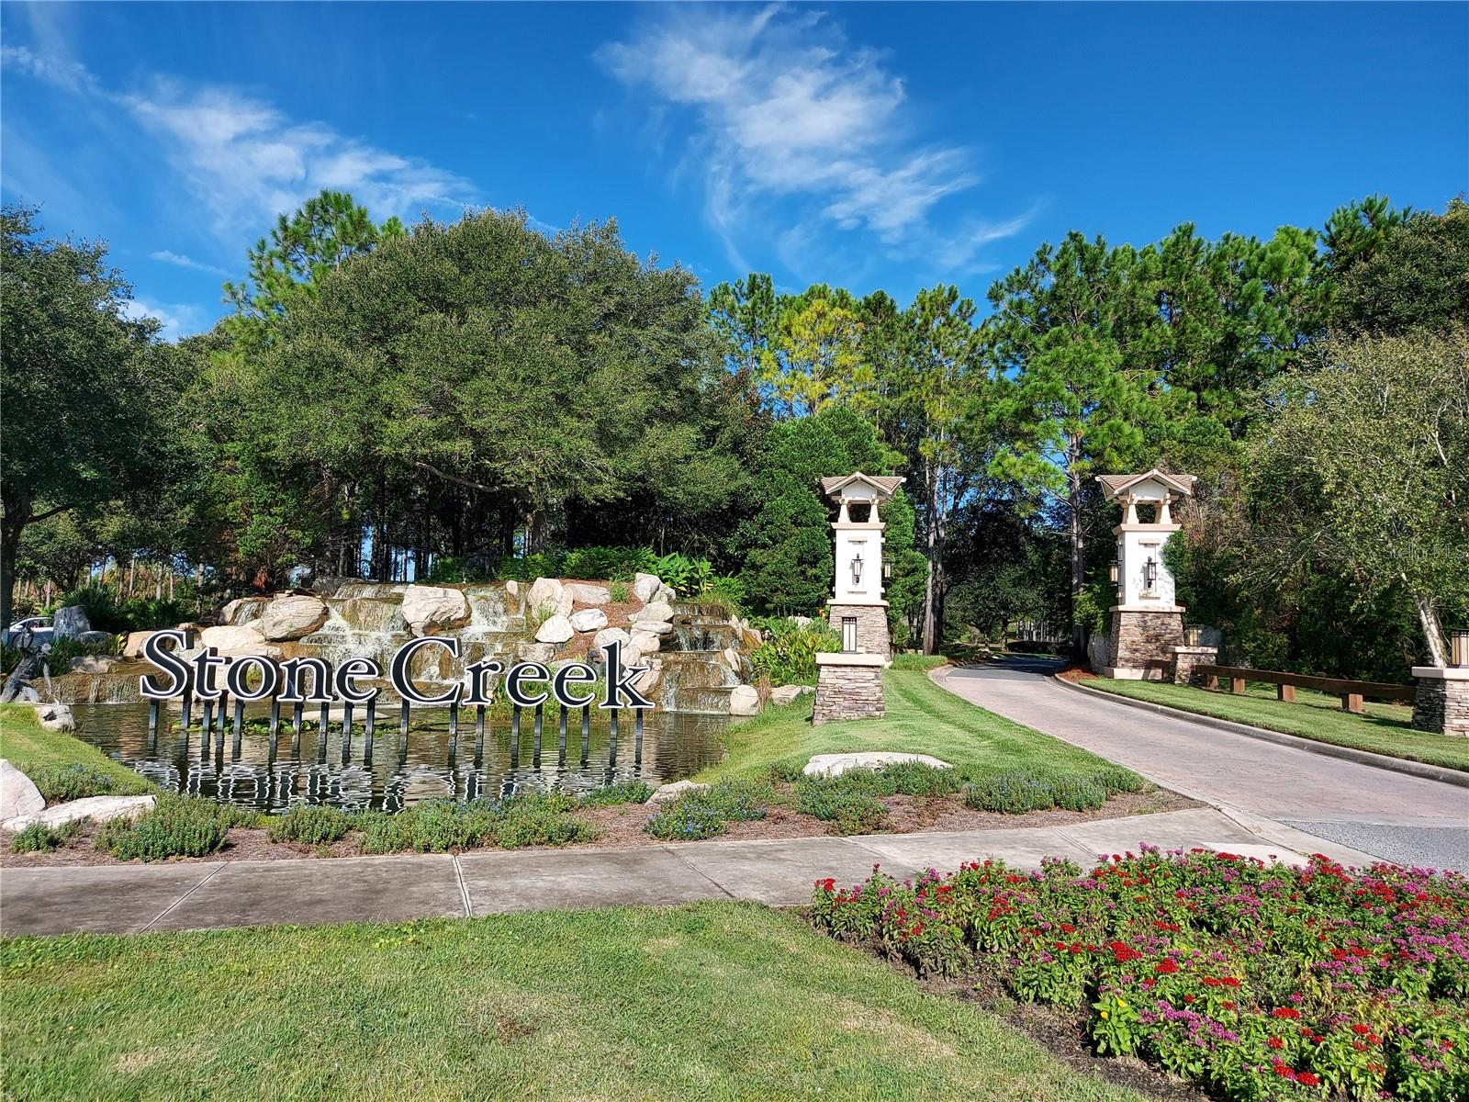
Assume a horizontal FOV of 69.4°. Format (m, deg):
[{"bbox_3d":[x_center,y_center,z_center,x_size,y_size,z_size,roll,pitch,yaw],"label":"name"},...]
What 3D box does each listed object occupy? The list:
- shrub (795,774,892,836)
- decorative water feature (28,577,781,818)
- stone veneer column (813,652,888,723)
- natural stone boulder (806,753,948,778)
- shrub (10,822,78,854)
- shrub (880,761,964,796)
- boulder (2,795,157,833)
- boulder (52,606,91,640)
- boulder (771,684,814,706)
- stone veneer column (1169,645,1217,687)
[{"bbox_3d":[0.915,2.120,8.955,0.820,0.300,1.050,1,-5,5],"label":"shrub"},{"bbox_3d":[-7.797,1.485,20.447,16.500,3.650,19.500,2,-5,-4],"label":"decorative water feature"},{"bbox_3d":[2.056,2.417,18.915,1.220,1.190,1.200,1,-5,5],"label":"stone veneer column"},{"bbox_3d":[1.529,2.274,11.351,1.600,0.260,0.800,1,-5,7],"label":"natural stone boulder"},{"bbox_3d":[-4.568,1.863,7.020,0.440,0.230,0.400,4,-6,-32],"label":"shrub"},{"bbox_3d":[1.875,2.250,10.600,0.800,0.280,0.650,1,-5,10],"label":"shrub"},{"bbox_3d":[-4.987,1.940,8.067,1.080,0.230,0.600,5,-6,-35],"label":"boulder"},{"bbox_3d":[-18.699,2.071,29.931,0.950,1.030,0.800,4,-6,-32],"label":"boulder"},{"bbox_3d":[1.329,3.321,24.810,1.050,0.510,0.800,1,-5,3],"label":"boulder"},{"bbox_3d":[14.651,3.615,33.817,1.250,1.190,1.250,0,-5,14],"label":"stone veneer column"}]

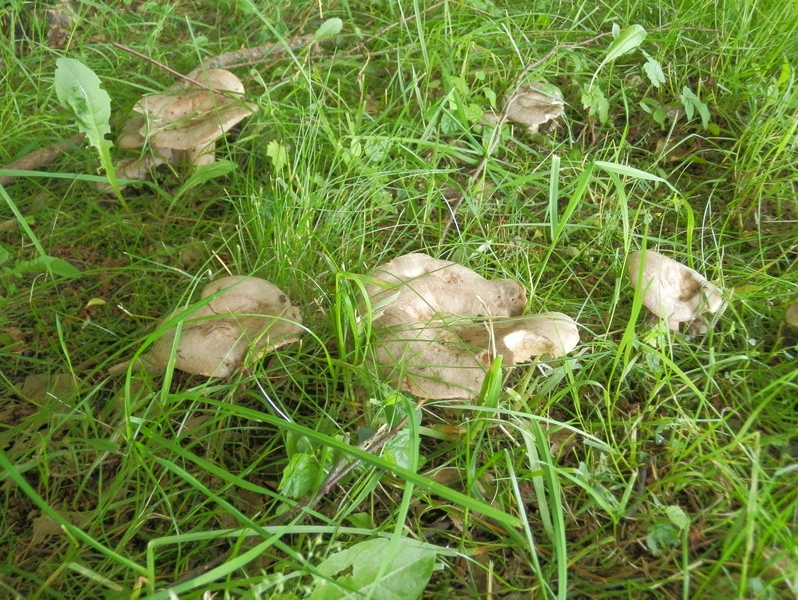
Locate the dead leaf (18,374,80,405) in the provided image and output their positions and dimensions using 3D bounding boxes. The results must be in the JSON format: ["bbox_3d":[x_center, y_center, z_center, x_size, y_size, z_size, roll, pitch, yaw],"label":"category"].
[{"bbox_3d":[-0.276,0.070,0.674,0.047,0.011,0.038,0,38,0],"label":"dead leaf"}]

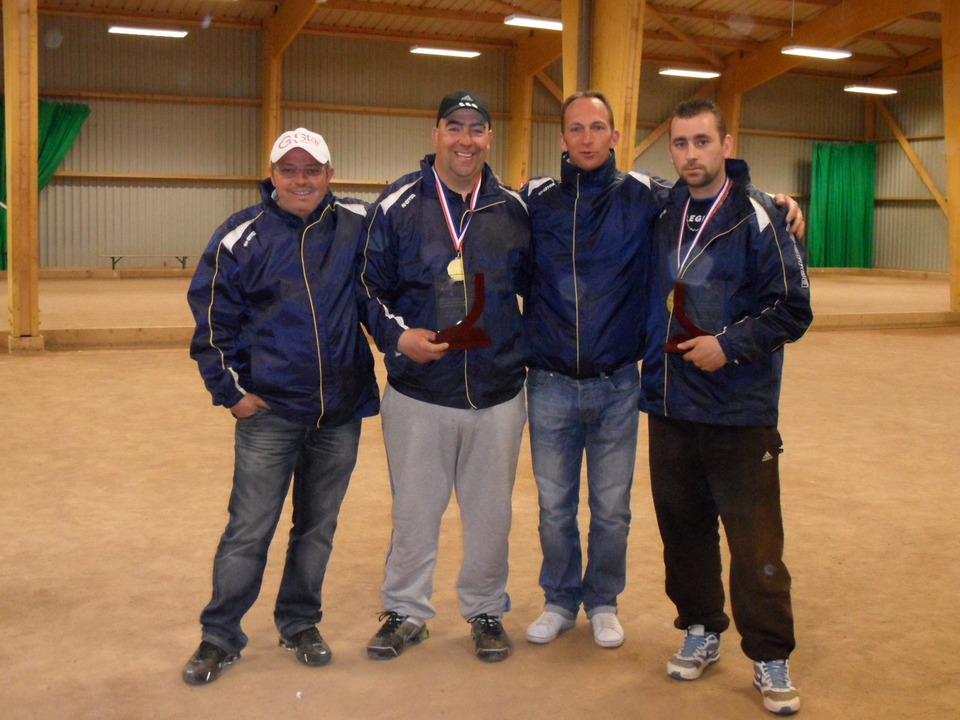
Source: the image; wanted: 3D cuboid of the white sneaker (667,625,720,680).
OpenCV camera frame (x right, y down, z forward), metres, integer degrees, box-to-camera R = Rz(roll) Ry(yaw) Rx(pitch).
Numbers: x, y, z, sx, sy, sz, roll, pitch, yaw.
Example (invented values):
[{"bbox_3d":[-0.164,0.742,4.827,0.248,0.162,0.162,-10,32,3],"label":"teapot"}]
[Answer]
[{"bbox_3d":[0.675,0.890,3.460,0.110,0.120,0.295,4,8,22],"label":"white sneaker"}]

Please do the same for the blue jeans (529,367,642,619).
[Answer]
[{"bbox_3d":[0.331,0.423,3.650,0.380,0.890,0.280,1,7,2],"label":"blue jeans"}]

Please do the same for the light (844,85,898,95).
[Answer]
[{"bbox_3d":[9.352,-6.455,26.500,1.500,0.110,0.250,-1,8,-19],"label":"light"}]

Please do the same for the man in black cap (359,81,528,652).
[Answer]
[{"bbox_3d":[-0.091,0.053,3.473,0.600,1.755,0.430,1,7,-3],"label":"man in black cap"}]

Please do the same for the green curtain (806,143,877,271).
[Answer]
[{"bbox_3d":[8.986,-3.855,27.500,1.700,3.150,0.220,0,7,-8],"label":"green curtain"}]

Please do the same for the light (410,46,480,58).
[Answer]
[{"bbox_3d":[-0.725,-6.459,23.300,1.500,0.110,0.250,-1,8,-19],"label":"light"}]

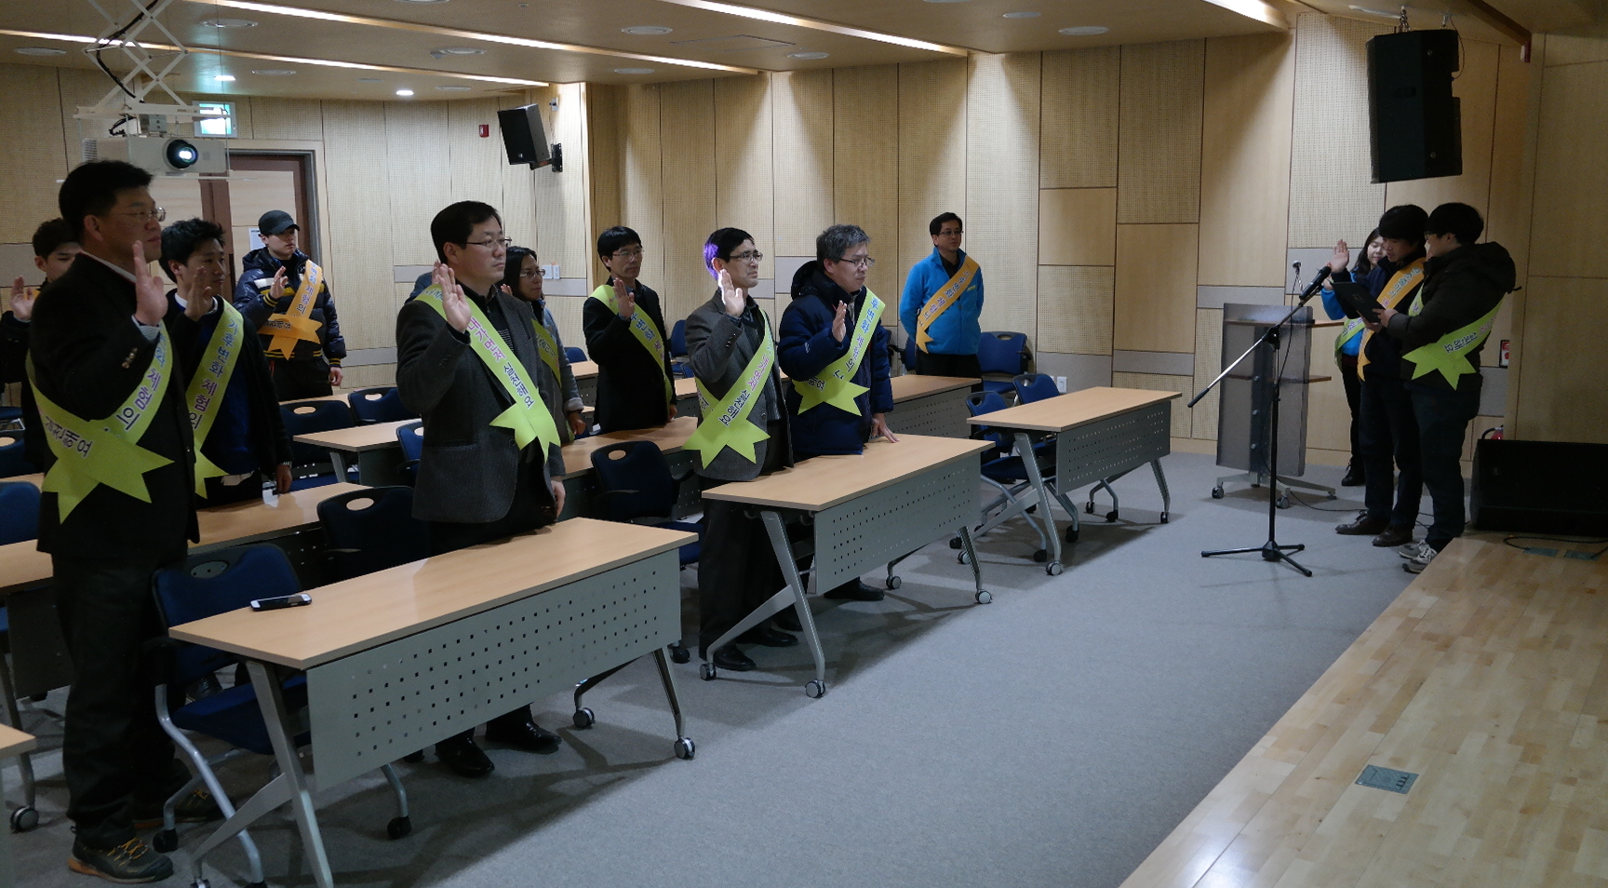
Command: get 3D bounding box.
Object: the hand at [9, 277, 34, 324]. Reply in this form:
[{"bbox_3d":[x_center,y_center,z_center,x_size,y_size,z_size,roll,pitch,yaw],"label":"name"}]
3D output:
[{"bbox_3d":[-3.135,-0.579,5.372,0.100,0.185,0.070,-9,12,-40],"label":"hand"}]

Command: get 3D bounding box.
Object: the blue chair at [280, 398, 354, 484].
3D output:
[{"bbox_3d":[-2.406,0.198,6.954,0.570,0.810,0.570,5,11,32],"label":"blue chair"}]

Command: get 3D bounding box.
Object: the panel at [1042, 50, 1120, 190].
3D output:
[{"bbox_3d":[2.064,-2.417,9.974,0.603,1.010,0.050,5,11,33],"label":"panel"}]

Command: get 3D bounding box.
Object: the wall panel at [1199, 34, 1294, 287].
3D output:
[{"bbox_3d":[3.042,-1.945,9.202,0.604,1.705,0.050,5,11,34],"label":"wall panel"}]

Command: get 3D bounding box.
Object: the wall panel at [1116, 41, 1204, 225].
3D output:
[{"bbox_3d":[2.580,-2.235,9.663,0.603,1.276,0.050,5,11,33],"label":"wall panel"}]

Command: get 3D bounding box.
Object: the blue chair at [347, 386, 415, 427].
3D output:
[{"bbox_3d":[-2.179,0.115,7.384,0.570,0.820,0.570,5,11,34],"label":"blue chair"}]

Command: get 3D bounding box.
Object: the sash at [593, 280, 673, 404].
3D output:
[{"bbox_3d":[-0.826,-0.467,6.414,0.280,0.620,0.420,7,12,39],"label":"sash"}]

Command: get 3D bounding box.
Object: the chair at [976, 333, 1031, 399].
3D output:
[{"bbox_3d":[1.469,-0.419,10.350,0.580,0.820,0.580,5,11,31],"label":"chair"}]

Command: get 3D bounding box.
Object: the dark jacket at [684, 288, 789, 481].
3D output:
[{"bbox_3d":[-0.230,-0.220,5.160,0.330,0.750,0.460,6,11,36],"label":"dark jacket"}]

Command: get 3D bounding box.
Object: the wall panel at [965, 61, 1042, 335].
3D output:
[{"bbox_3d":[1.534,-1.836,10.287,0.610,2.270,0.050,5,11,34],"label":"wall panel"}]

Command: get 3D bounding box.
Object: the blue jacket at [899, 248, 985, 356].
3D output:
[{"bbox_3d":[0.919,-0.938,8.866,0.550,0.700,0.330,-7,11,-33],"label":"blue jacket"}]

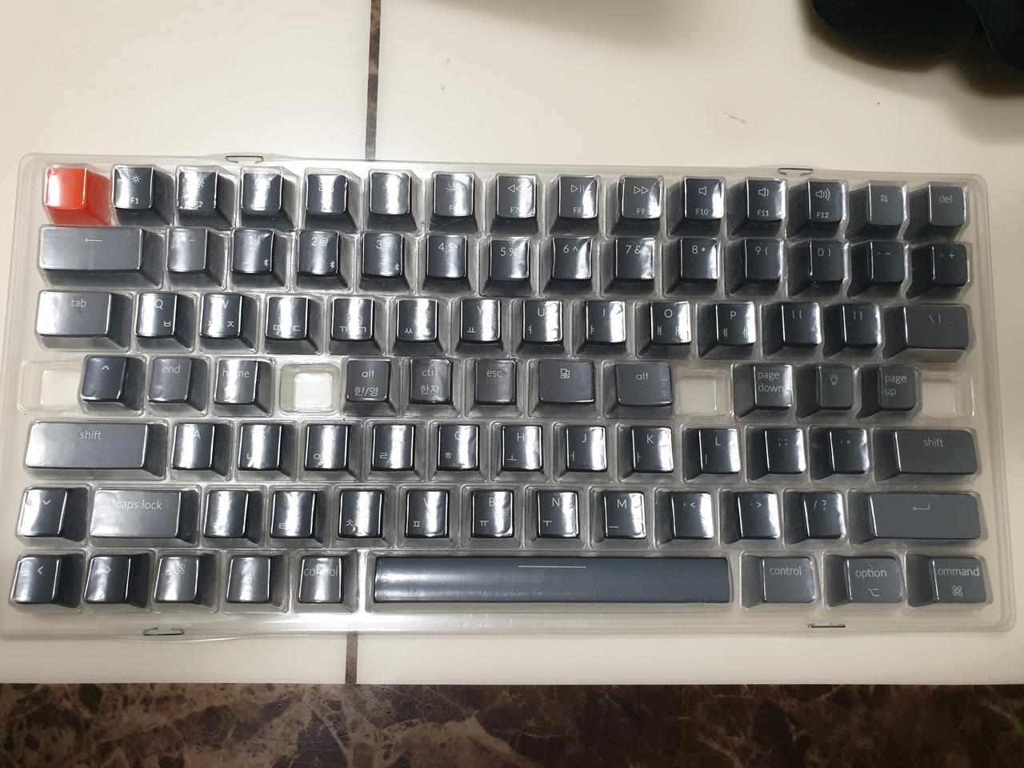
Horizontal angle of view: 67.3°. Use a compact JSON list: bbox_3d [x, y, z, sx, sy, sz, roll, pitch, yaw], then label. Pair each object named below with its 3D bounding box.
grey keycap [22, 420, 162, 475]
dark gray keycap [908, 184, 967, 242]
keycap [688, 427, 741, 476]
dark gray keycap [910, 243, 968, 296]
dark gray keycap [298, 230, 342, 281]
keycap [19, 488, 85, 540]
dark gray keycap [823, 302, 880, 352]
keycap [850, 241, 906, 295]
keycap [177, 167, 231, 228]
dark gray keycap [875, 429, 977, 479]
[{"bbox_3d":[-0.134,0.021,0.247,0.042,0.009,0.018,1,83,-3],"label":"grey keycap"},{"bbox_3d":[0.150,-0.060,0.270,0.018,0.011,0.018,1,82,-3],"label":"dark gray keycap"},{"bbox_3d":[0.069,0.024,0.259,0.018,0.009,0.018,1,82,-3],"label":"keycap"},{"bbox_3d":[0.150,-0.040,0.268,0.018,0.011,0.018,1,83,-3],"label":"dark gray keycap"},{"bbox_3d":[-0.064,-0.042,0.260,0.018,0.011,0.018,1,82,-3],"label":"dark gray keycap"},{"bbox_3d":[-0.147,0.042,0.244,0.018,0.009,0.018,1,82,-3],"label":"keycap"},{"bbox_3d":[0.120,-0.019,0.268,0.018,0.009,0.018,1,81,-3],"label":"dark gray keycap"},{"bbox_3d":[0.130,-0.041,0.271,0.018,0.011,0.018,1,81,-3],"label":"keycap"},{"bbox_3d":[-0.105,-0.063,0.261,0.018,0.011,0.018,1,82,-3],"label":"keycap"},{"bbox_3d":[0.143,0.024,0.263,0.033,0.010,0.018,1,82,-3],"label":"dark gray keycap"}]

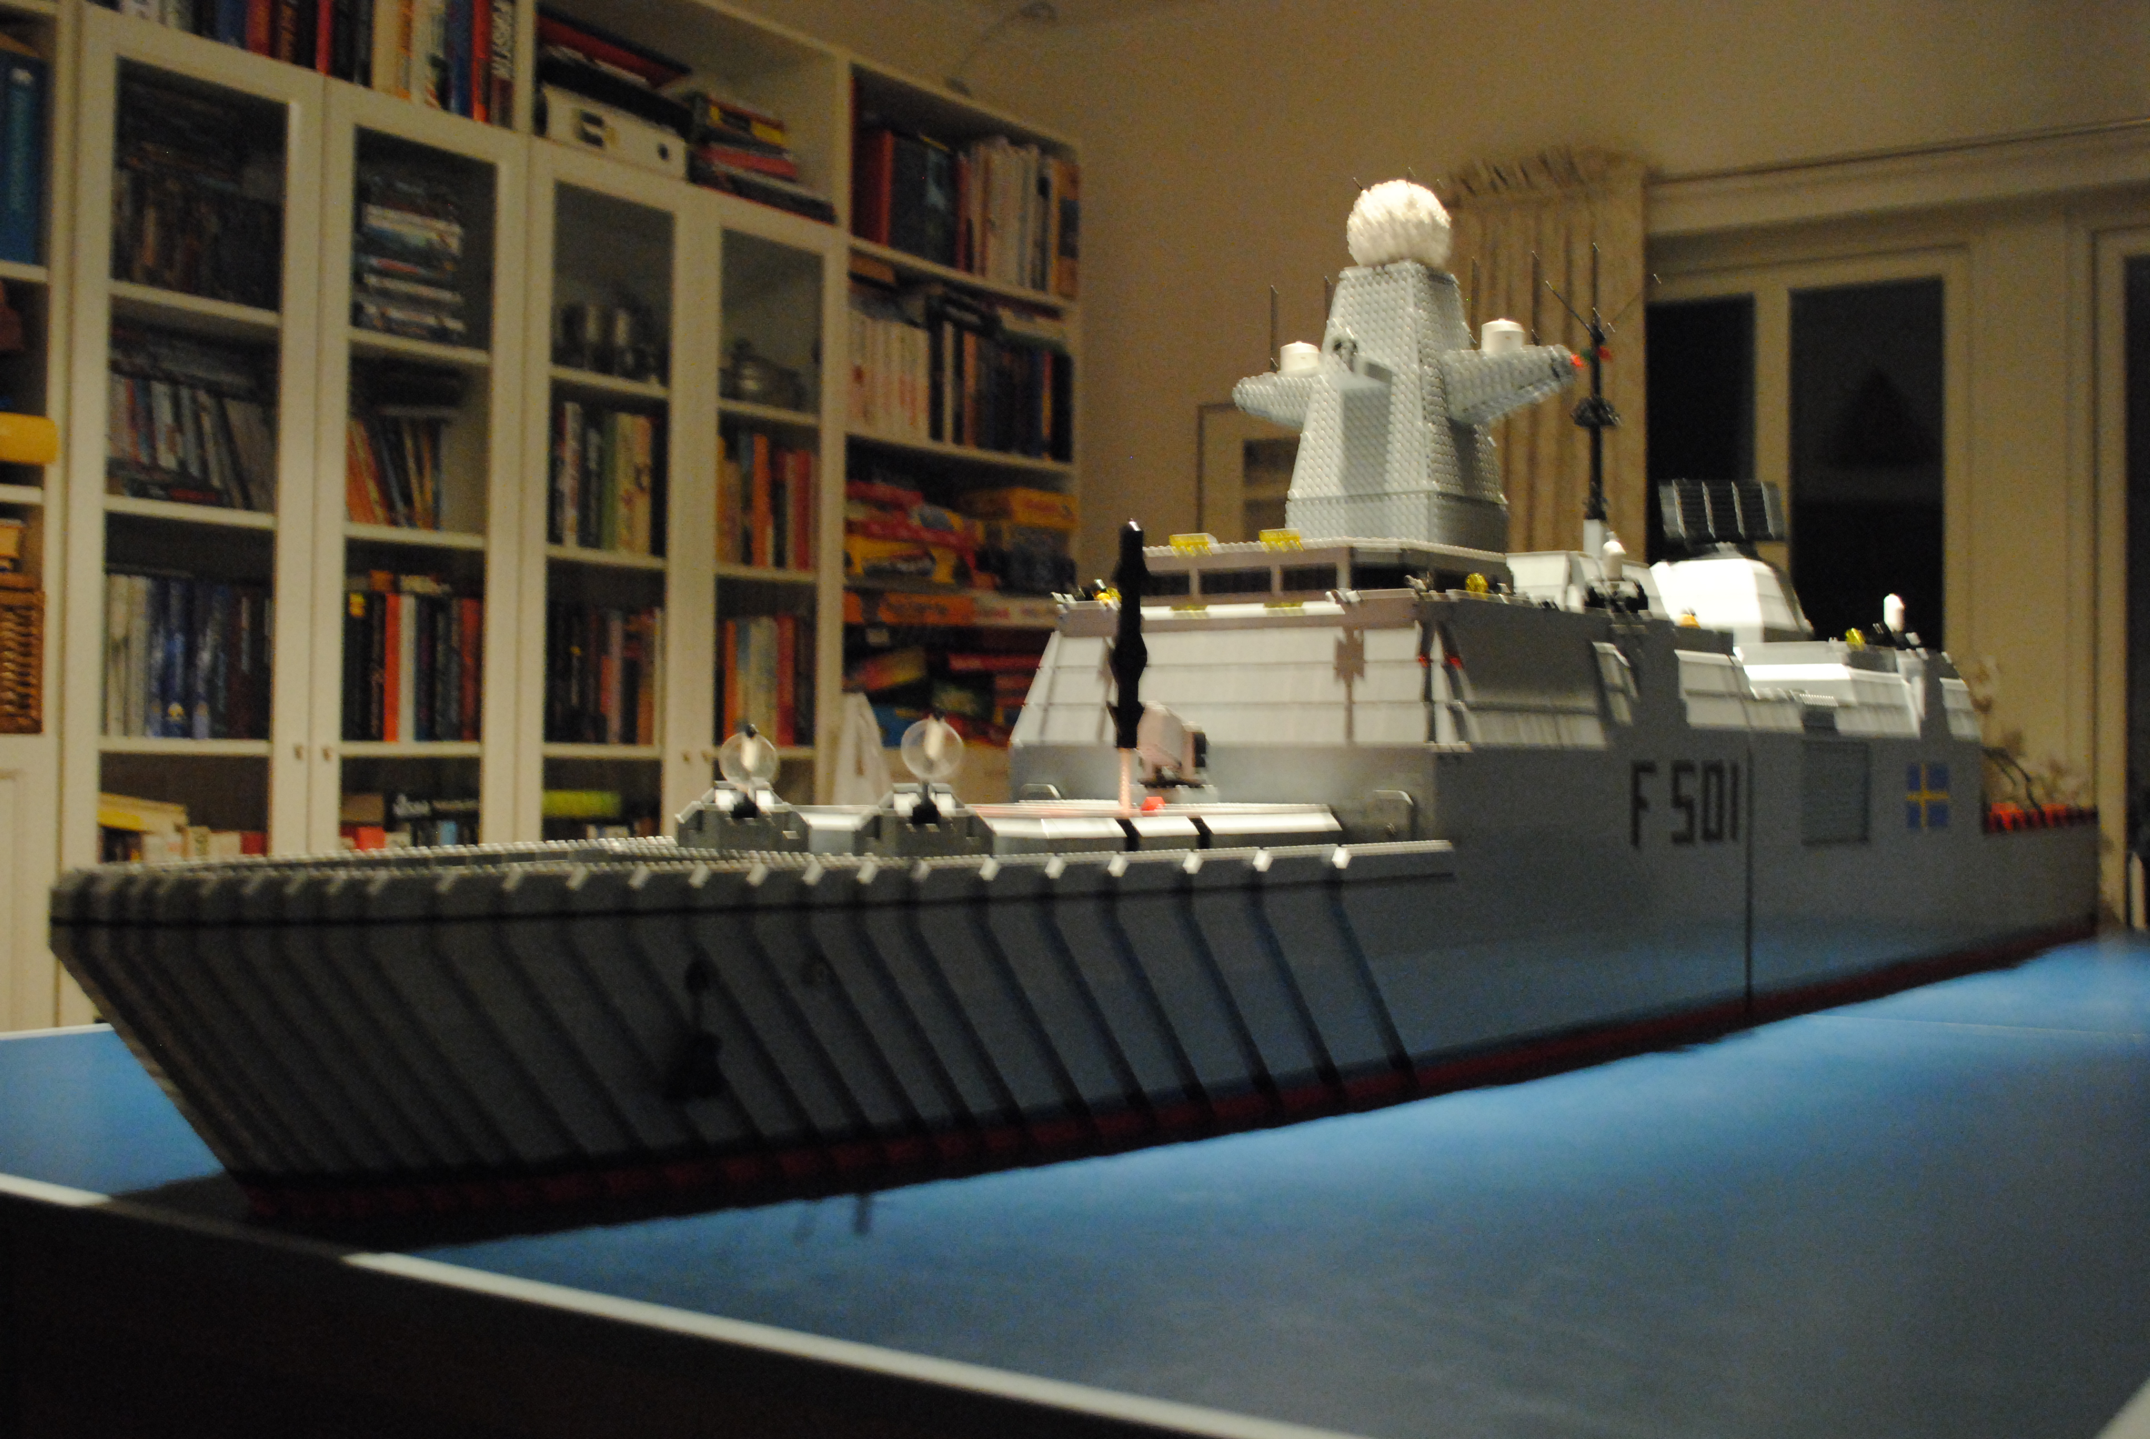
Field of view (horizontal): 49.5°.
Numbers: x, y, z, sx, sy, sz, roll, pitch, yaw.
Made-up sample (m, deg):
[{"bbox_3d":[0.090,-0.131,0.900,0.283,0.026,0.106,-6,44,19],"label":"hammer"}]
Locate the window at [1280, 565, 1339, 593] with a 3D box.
[{"bbox_3d":[0.171,-0.102,1.700,0.048,0.019,0.009,-1,-2,36],"label":"window"}]

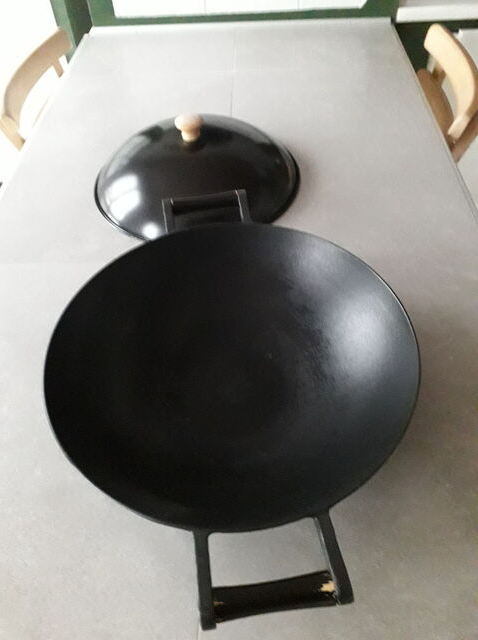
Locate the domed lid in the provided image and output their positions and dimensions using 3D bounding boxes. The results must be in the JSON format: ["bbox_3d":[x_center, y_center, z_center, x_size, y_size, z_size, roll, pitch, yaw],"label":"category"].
[{"bbox_3d":[-0.070,-0.270,0.795,0.342,0.105,0.342,-1,50,2],"label":"domed lid"}]

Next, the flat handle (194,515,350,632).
[{"bbox_3d":[0.022,0.179,0.363,0.106,0.021,0.067,-7,50,-3],"label":"flat handle"}]

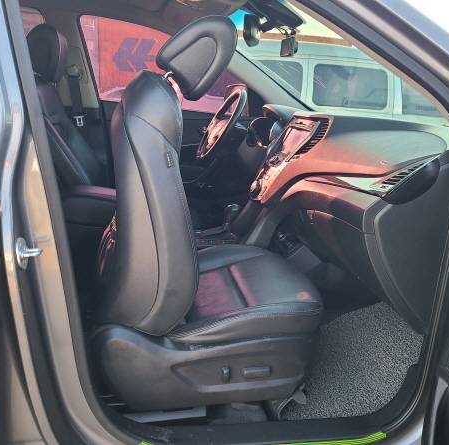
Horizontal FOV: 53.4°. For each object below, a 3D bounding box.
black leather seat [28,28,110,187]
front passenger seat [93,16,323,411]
[{"bbox_3d":[-0.427,-0.247,1.933,0.880,1.050,0.530,2,11,-15],"label":"black leather seat"},{"bbox_3d":[-0.024,-0.059,1.294,0.670,1.000,0.530,2,11,-15],"label":"front passenger seat"}]

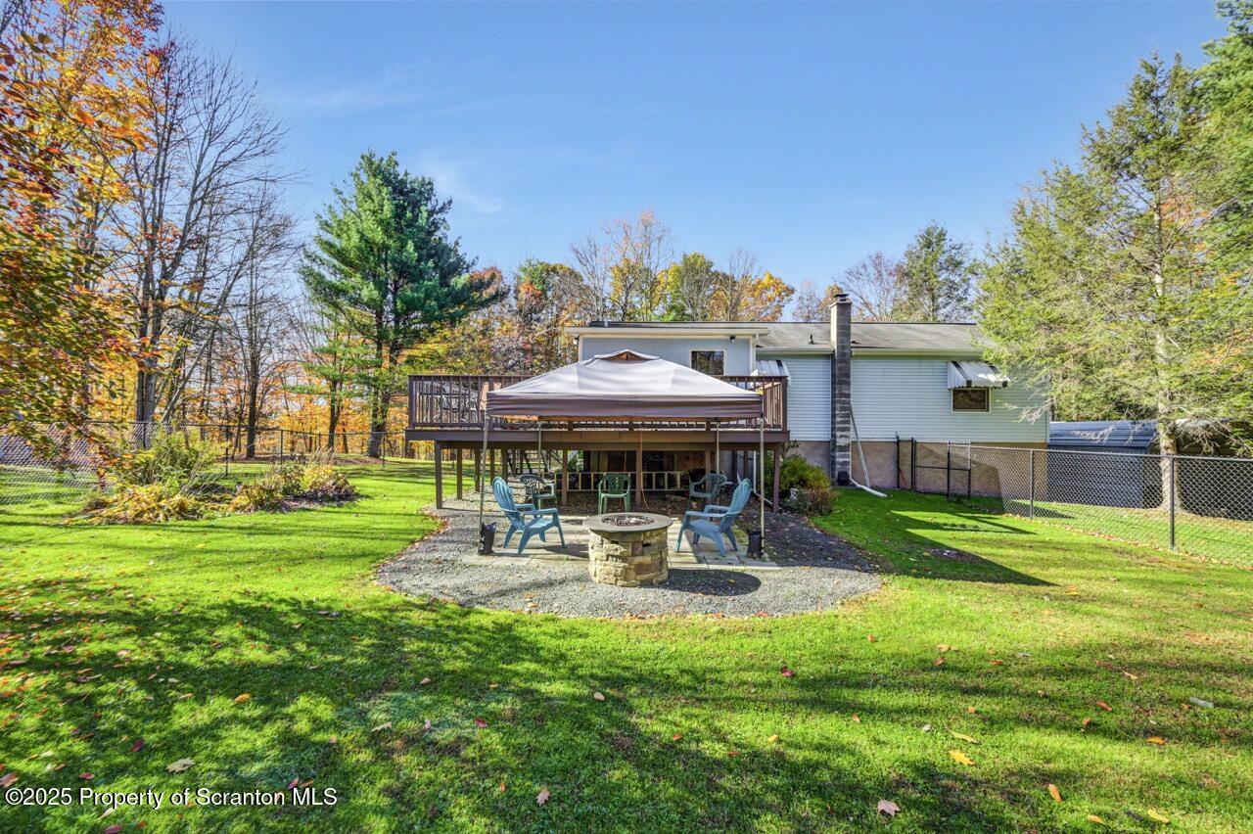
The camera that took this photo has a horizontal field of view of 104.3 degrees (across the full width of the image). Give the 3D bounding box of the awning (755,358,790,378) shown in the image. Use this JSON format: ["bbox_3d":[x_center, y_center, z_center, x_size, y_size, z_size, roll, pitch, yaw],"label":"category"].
[{"bbox_3d":[4.250,-1.335,14.580,1.150,0.860,0.850,0,0,0],"label":"awning"}]

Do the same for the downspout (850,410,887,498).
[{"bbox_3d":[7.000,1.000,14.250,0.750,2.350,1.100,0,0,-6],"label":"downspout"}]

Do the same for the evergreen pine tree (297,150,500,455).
[{"bbox_3d":[-10.500,-5.220,22.500,8.800,14.000,8.200,0,0,-6],"label":"evergreen pine tree"}]

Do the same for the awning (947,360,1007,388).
[{"bbox_3d":[10.520,-1.270,14.580,1.200,0.860,0.850,0,0,0],"label":"awning"}]

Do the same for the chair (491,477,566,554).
[{"bbox_3d":[-1.330,1.280,6.520,0.840,0.970,0.740,1,-1,-34],"label":"chair"}]

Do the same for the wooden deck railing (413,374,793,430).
[{"bbox_3d":[-0.580,-0.260,11.200,7.300,1.070,3.900,0,0,-1],"label":"wooden deck railing"}]

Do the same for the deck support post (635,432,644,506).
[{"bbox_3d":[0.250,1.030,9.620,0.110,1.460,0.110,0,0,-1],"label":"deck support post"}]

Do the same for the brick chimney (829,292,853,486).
[{"bbox_3d":[6.520,-0.820,14.800,0.440,5.750,0.440,0,0,0],"label":"brick chimney"}]

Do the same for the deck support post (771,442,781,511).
[{"bbox_3d":[2.900,1.170,9.400,0.110,1.330,0.110,0,0,0],"label":"deck support post"}]

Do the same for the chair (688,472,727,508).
[{"bbox_3d":[1.520,1.460,9.200,0.600,0.800,0.600,0,-1,41],"label":"chair"}]

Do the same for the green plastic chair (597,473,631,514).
[{"bbox_3d":[-0.210,1.390,8.600,0.570,0.790,0.560,0,0,7],"label":"green plastic chair"}]

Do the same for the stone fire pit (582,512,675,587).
[{"bbox_3d":[0.020,1.460,5.420,1.020,0.600,1.020,0,0,-1],"label":"stone fire pit"}]

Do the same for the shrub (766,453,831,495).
[{"bbox_3d":[4.060,1.400,11.500,1.250,1.050,1.150,0,0,-6],"label":"shrub"}]

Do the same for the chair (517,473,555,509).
[{"bbox_3d":[-1.500,1.390,8.450,0.570,0.790,0.560,0,0,-38],"label":"chair"}]

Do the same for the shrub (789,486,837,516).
[{"bbox_3d":[3.550,1.570,9.400,0.850,0.500,0.750,0,0,0],"label":"shrub"}]

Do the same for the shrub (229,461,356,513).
[{"bbox_3d":[-6.900,1.390,10.200,1.850,0.870,1.400,0,0,-6],"label":"shrub"}]

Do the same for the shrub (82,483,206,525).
[{"bbox_3d":[-6.350,1.150,6.600,1.250,0.480,0.900,0,0,-6],"label":"shrub"}]

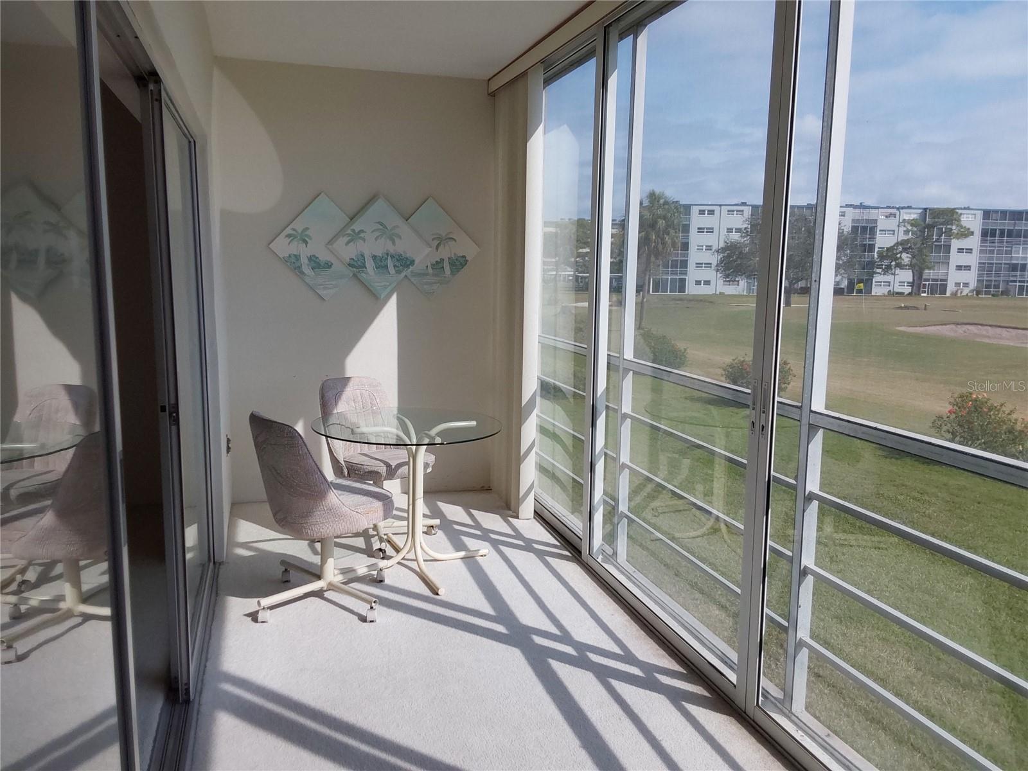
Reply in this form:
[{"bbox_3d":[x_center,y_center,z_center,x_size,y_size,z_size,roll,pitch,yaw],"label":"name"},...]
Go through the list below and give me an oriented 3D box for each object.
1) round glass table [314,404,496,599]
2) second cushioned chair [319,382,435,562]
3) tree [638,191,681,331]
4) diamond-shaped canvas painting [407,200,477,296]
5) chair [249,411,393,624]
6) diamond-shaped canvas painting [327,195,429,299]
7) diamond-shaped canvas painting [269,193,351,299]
[{"bbox_3d":[-0.500,0.541,4.067,0.905,0.722,0.905,1,9,0],"label":"round glass table"},{"bbox_3d":[-0.734,0.406,4.463,0.600,0.860,0.620,-7,12,-43],"label":"second cushioned chair"},{"bbox_3d":[9.125,-7.877,52.637,3.200,8.790,3.200,-2,9,-17],"label":"tree"},{"bbox_3d":[-0.510,-0.846,5.124,0.620,0.620,0.030,-2,9,-17],"label":"diamond-shaped canvas painting"},{"bbox_3d":[-0.825,0.533,3.627,0.650,0.860,0.630,-7,12,-44],"label":"chair"},{"bbox_3d":[-0.810,-0.834,5.022,0.620,0.620,0.040,-2,9,-17],"label":"diamond-shaped canvas painting"},{"bbox_3d":[-1.132,-0.833,4.968,0.620,0.620,0.030,-2,9,-17],"label":"diamond-shaped canvas painting"}]

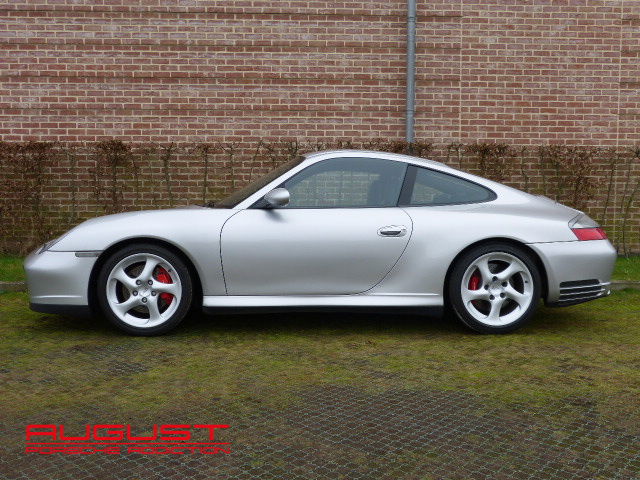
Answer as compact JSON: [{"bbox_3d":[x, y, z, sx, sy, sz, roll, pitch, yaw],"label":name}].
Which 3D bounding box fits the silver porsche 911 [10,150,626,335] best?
[{"bbox_3d":[0.000,-0.045,5.413,4.435,1.290,1.840,0,3,-5],"label":"silver porsche 911"}]

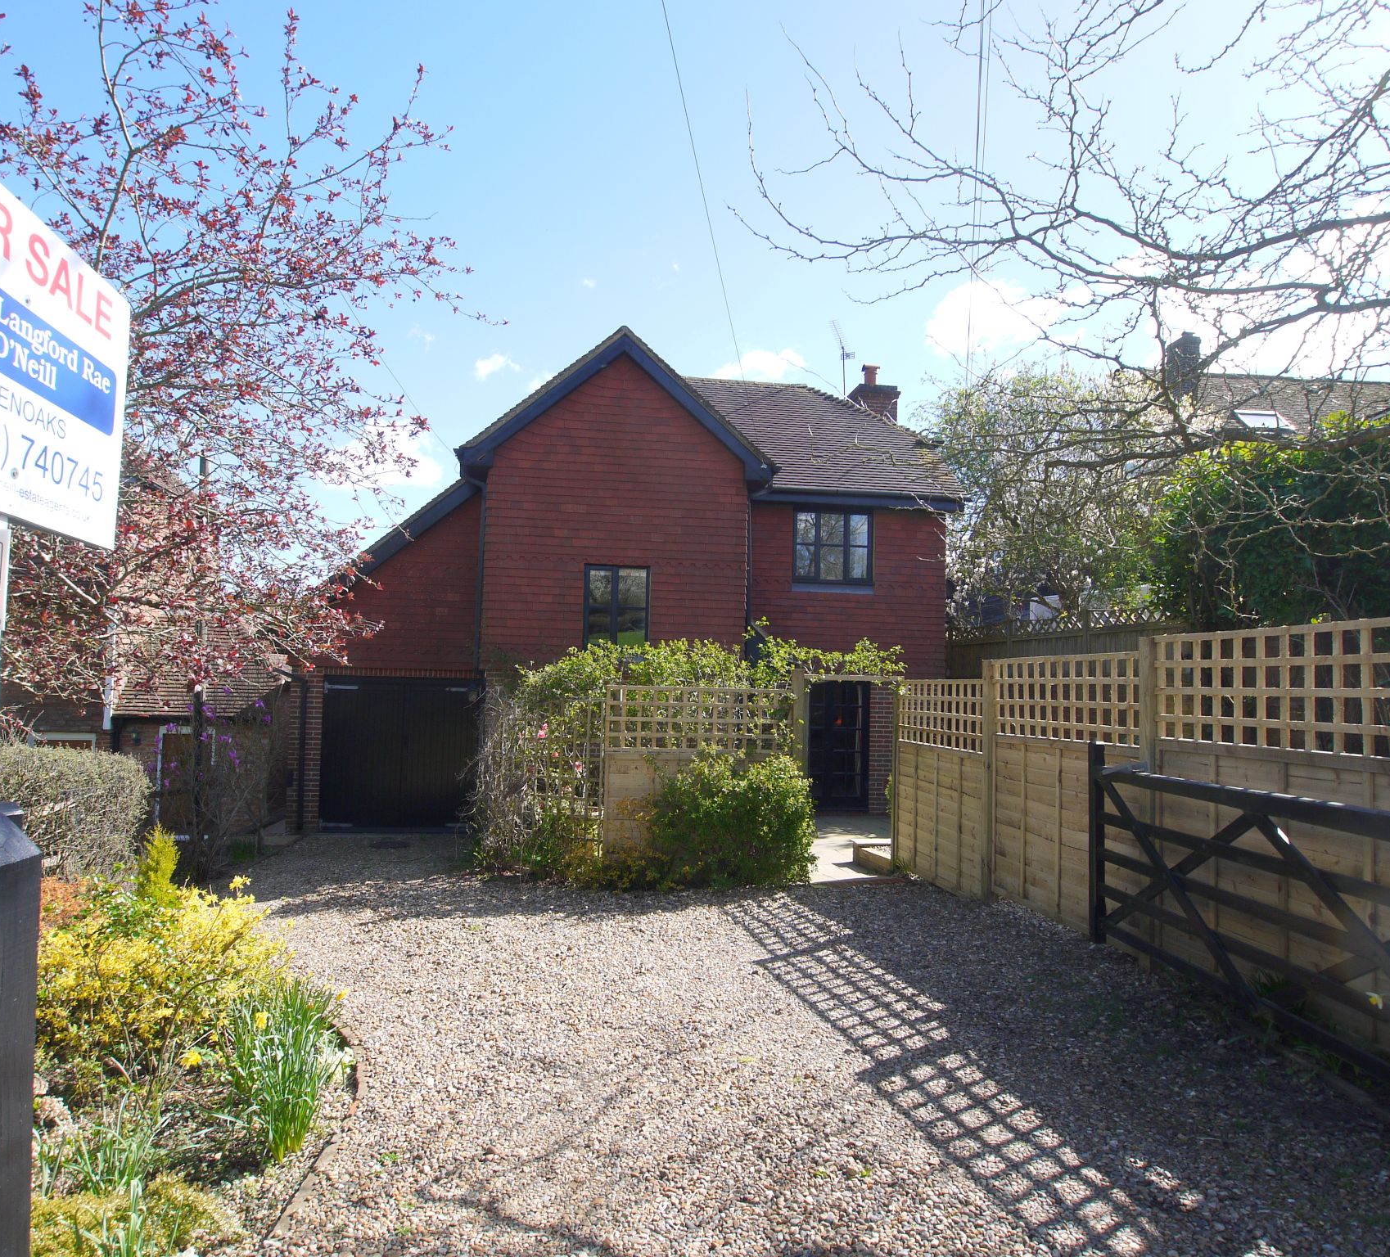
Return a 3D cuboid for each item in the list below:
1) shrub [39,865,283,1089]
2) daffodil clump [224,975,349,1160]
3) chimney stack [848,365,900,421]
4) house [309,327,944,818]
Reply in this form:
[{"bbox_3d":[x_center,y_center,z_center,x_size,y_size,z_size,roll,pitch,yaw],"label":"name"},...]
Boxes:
[{"bbox_3d":[-2.345,1.384,3.720,1.120,0.740,1.000,1,-3,0],"label":"shrub"},{"bbox_3d":[-1.352,1.465,2.880,0.400,0.500,0.400,1,-3,0],"label":"daffodil clump"},{"bbox_3d":[3.585,-4.601,17.419,0.760,1.350,0.850,2,-3,-8],"label":"chimney stack"},{"bbox_3d":[-1.115,-0.813,15.207,10.100,7.900,7.800,2,-3,-8],"label":"house"}]

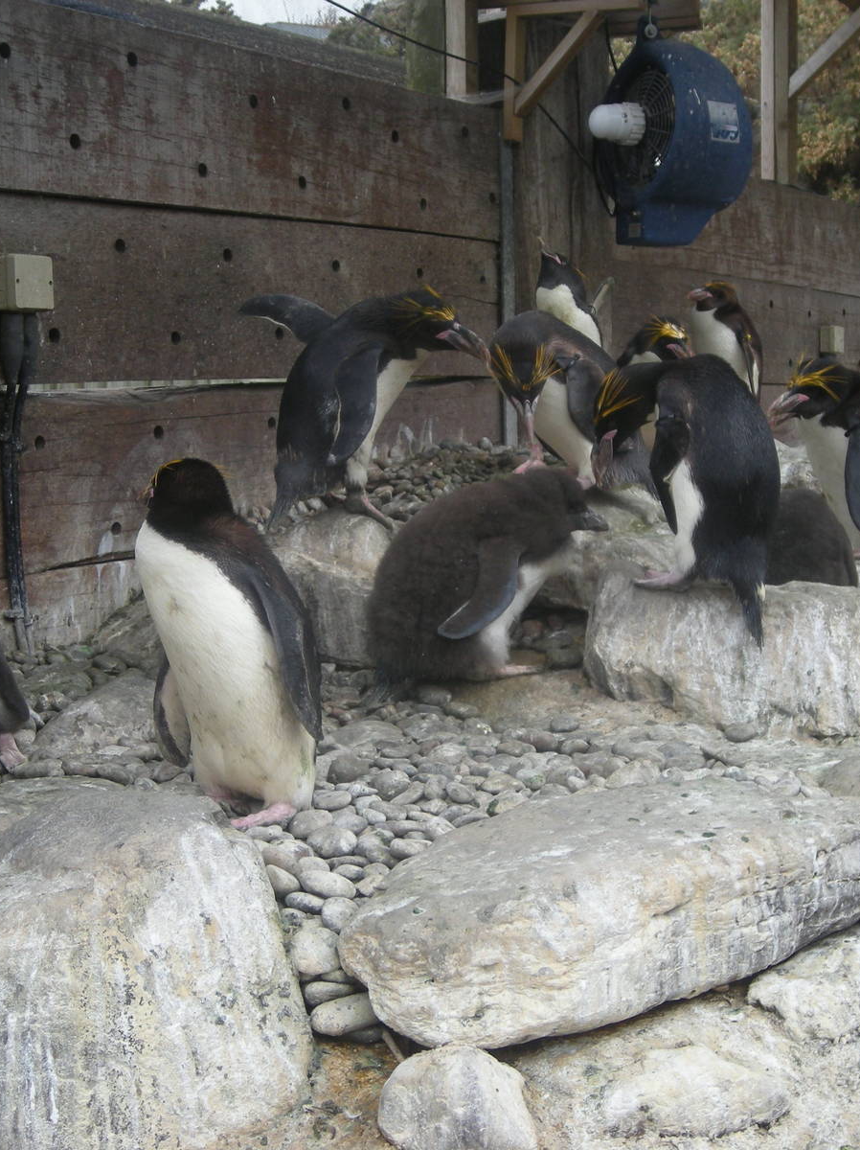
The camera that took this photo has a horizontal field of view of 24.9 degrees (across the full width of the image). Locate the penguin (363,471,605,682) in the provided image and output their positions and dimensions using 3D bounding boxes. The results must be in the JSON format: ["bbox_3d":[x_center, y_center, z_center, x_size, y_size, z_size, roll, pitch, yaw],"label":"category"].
[{"bbox_3d":[0.098,0.005,3.370,0.390,0.360,0.220,2,6,22],"label":"penguin"}]

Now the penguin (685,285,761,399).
[{"bbox_3d":[0.718,-0.506,4.800,0.200,0.450,0.200,-7,8,-44],"label":"penguin"}]

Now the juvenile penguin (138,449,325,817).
[{"bbox_3d":[-0.290,0.093,2.830,0.240,0.515,0.240,4,8,37],"label":"juvenile penguin"}]

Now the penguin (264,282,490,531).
[{"bbox_3d":[-0.107,-0.286,3.380,0.380,0.400,0.230,2,7,25],"label":"penguin"}]

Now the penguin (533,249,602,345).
[{"bbox_3d":[0.303,-0.479,4.200,0.200,0.450,0.200,4,8,37],"label":"penguin"}]

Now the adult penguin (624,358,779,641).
[{"bbox_3d":[0.445,-0.130,3.270,0.310,0.470,0.210,3,7,35],"label":"adult penguin"}]

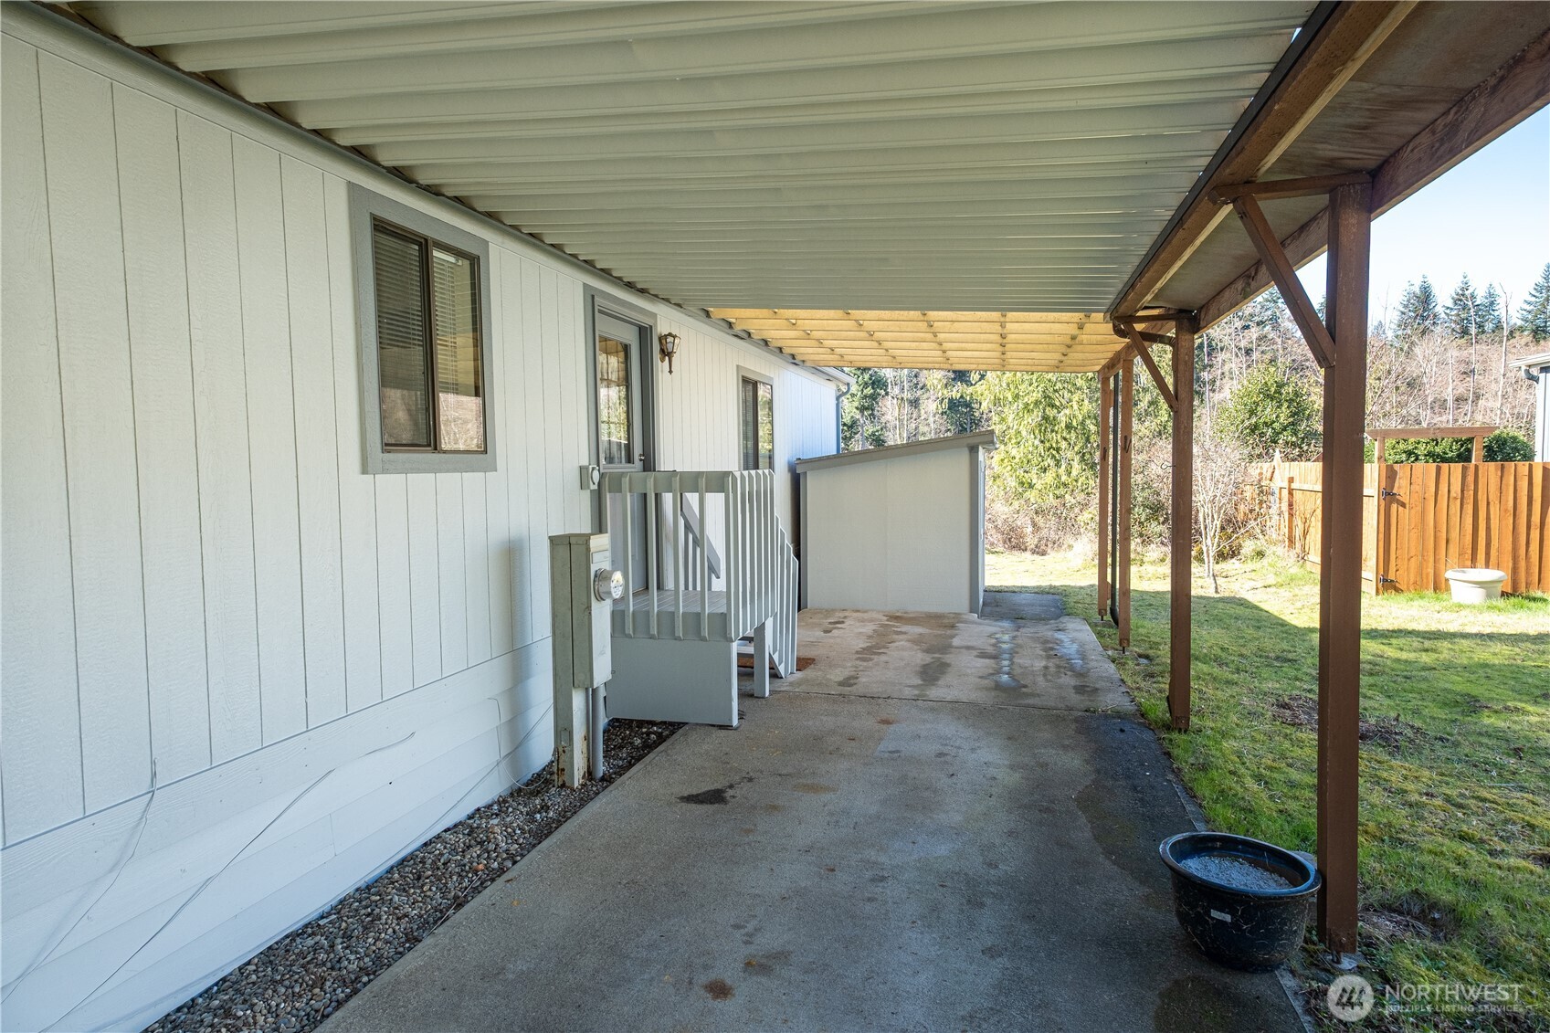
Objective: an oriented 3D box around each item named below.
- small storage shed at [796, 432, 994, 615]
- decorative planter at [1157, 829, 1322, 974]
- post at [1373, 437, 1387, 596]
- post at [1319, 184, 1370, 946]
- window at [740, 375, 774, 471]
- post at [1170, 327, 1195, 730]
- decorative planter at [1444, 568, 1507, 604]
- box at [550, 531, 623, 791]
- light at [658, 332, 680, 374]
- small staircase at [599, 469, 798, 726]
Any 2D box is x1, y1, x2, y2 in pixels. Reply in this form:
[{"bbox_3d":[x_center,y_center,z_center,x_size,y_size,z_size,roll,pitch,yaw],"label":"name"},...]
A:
[{"bbox_3d":[1.633,0.046,10.504,2.280,2.090,2.100,0,3,15],"label":"small storage shed"},{"bbox_3d":[1.606,1.355,2.859,0.480,0.295,0.480,0,3,15],"label":"decorative planter"},{"bbox_3d":[7.776,-0.005,10.489,0.090,2.030,0.090,0,3,15],"label":"post"},{"bbox_3d":[1.930,0.205,2.775,0.090,2.590,0.090,0,3,15],"label":"post"},{"bbox_3d":[-0.187,-1.021,9.347,0.080,1.070,1.300,0,3,15],"label":"window"},{"bbox_3d":[2.572,0.078,5.167,0.090,2.525,0.090,0,3,15],"label":"post"},{"bbox_3d":[8.444,0.838,9.854,0.580,0.350,0.580,0,3,15],"label":"decorative planter"},{"bbox_3d":[-1.009,0.790,4.557,0.370,1.385,0.230,0,3,15],"label":"box"},{"bbox_3d":[-0.858,-1.321,6.565,0.170,0.335,0.160,0,3,15],"label":"light"},{"bbox_3d":[-0.481,0.505,6.411,0.960,1.720,1.800,0,3,15],"label":"small staircase"}]

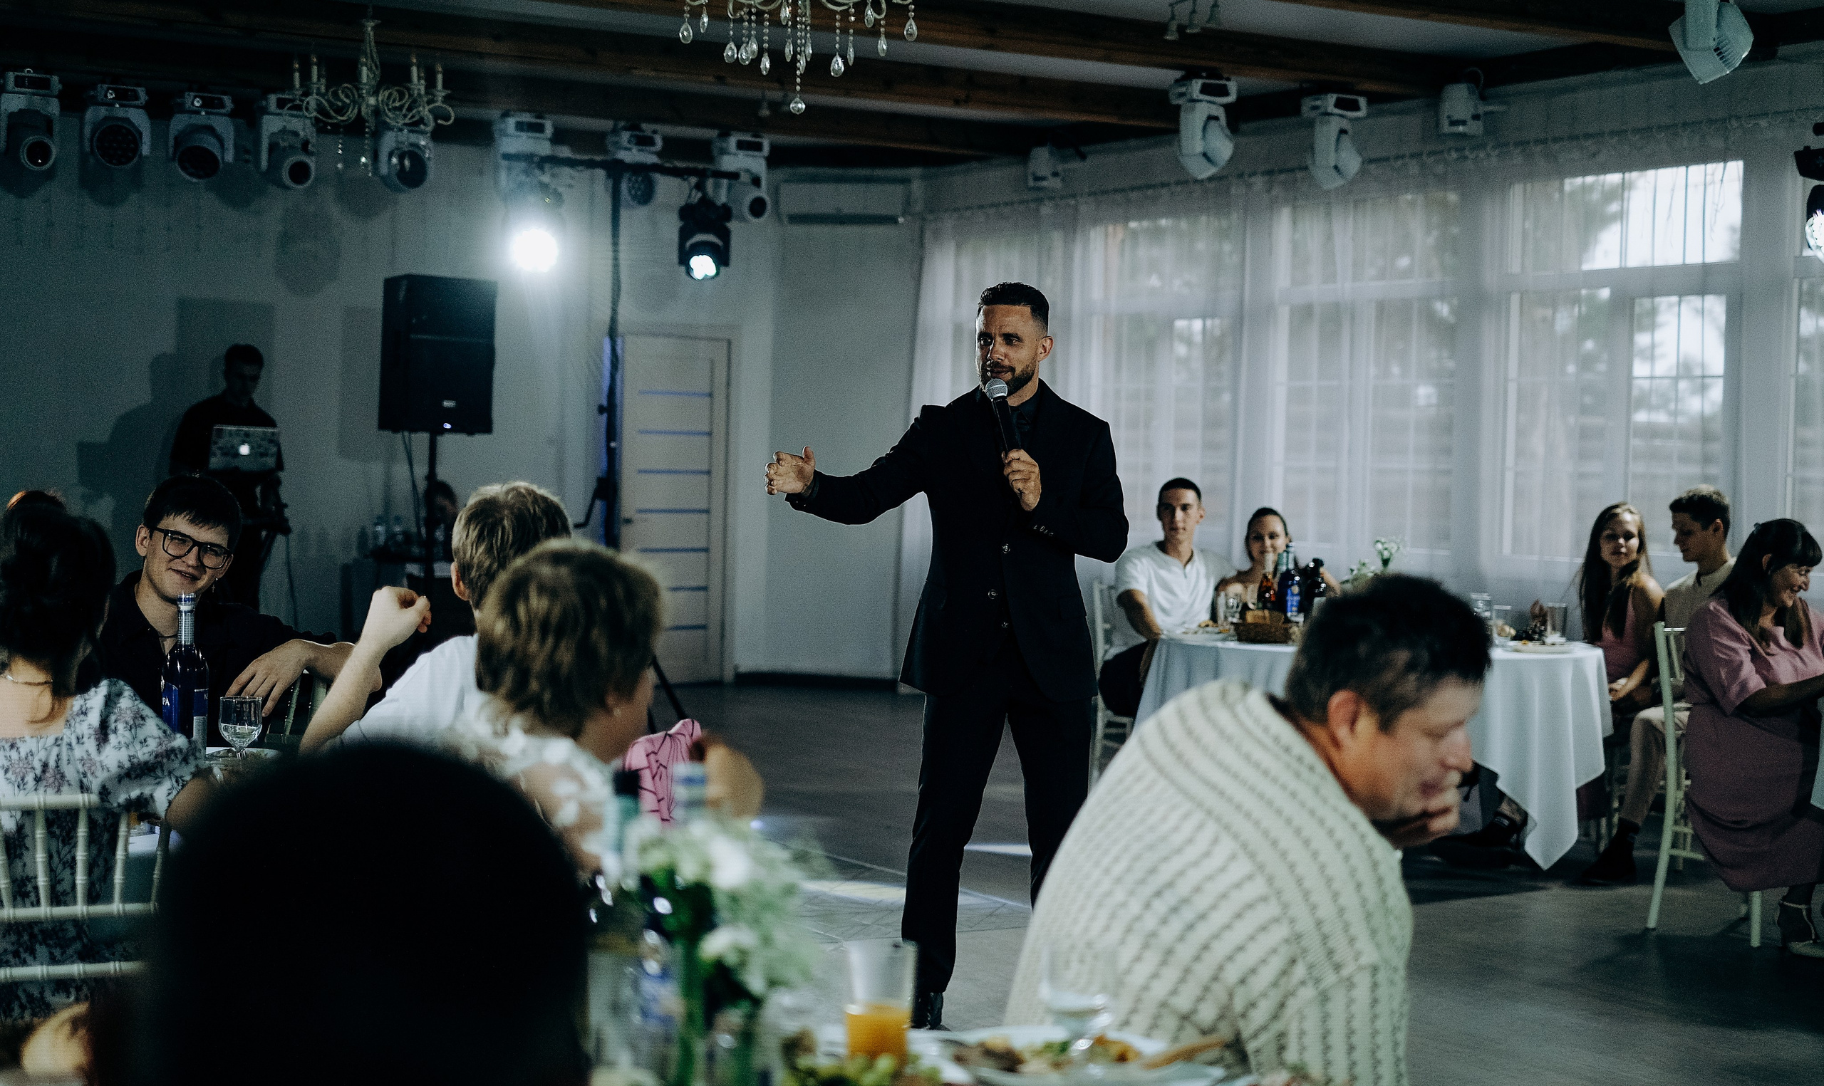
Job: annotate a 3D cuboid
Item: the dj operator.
[{"bbox_3d":[-3.166,-0.015,12.511,0.520,1.819,0.420,0,2,-23],"label":"dj operator"}]

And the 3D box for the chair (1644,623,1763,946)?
[{"bbox_3d":[2.567,0.726,8.185,0.410,0.920,0.430,0,3,-38],"label":"chair"}]

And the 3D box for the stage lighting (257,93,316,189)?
[{"bbox_3d":[-3.088,-1.976,13.238,0.260,0.460,0.260,0,3,-35],"label":"stage lighting"}]

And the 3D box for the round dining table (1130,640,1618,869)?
[{"bbox_3d":[1.614,0.738,9.433,1.620,0.760,1.620,1,2,0],"label":"round dining table"}]

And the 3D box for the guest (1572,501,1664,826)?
[{"bbox_3d":[2.452,0.492,9.400,0.470,1.270,0.750,4,3,45],"label":"guest"}]

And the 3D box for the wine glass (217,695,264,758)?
[{"bbox_3d":[-1.219,0.365,4.870,0.080,0.165,0.080,2,2,0],"label":"wine glass"}]

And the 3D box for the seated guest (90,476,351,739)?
[{"bbox_3d":[-1.333,0.546,5.175,0.580,1.330,0.740,1,2,-12],"label":"seated guest"}]

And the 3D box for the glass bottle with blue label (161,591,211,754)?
[{"bbox_3d":[-1.319,0.271,4.870,0.086,0.345,0.086,2,2,0],"label":"glass bottle with blue label"}]

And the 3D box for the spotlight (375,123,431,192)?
[{"bbox_3d":[-2.568,-1.985,13.537,0.260,0.440,0.260,0,3,-37],"label":"spotlight"}]

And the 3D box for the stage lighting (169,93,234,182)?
[{"bbox_3d":[-3.135,-1.788,11.850,0.275,0.390,0.250,2,2,0],"label":"stage lighting"}]

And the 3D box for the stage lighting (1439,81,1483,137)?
[{"bbox_3d":[2.360,-1.863,11.536,0.180,0.230,0.180,0,2,-31],"label":"stage lighting"}]

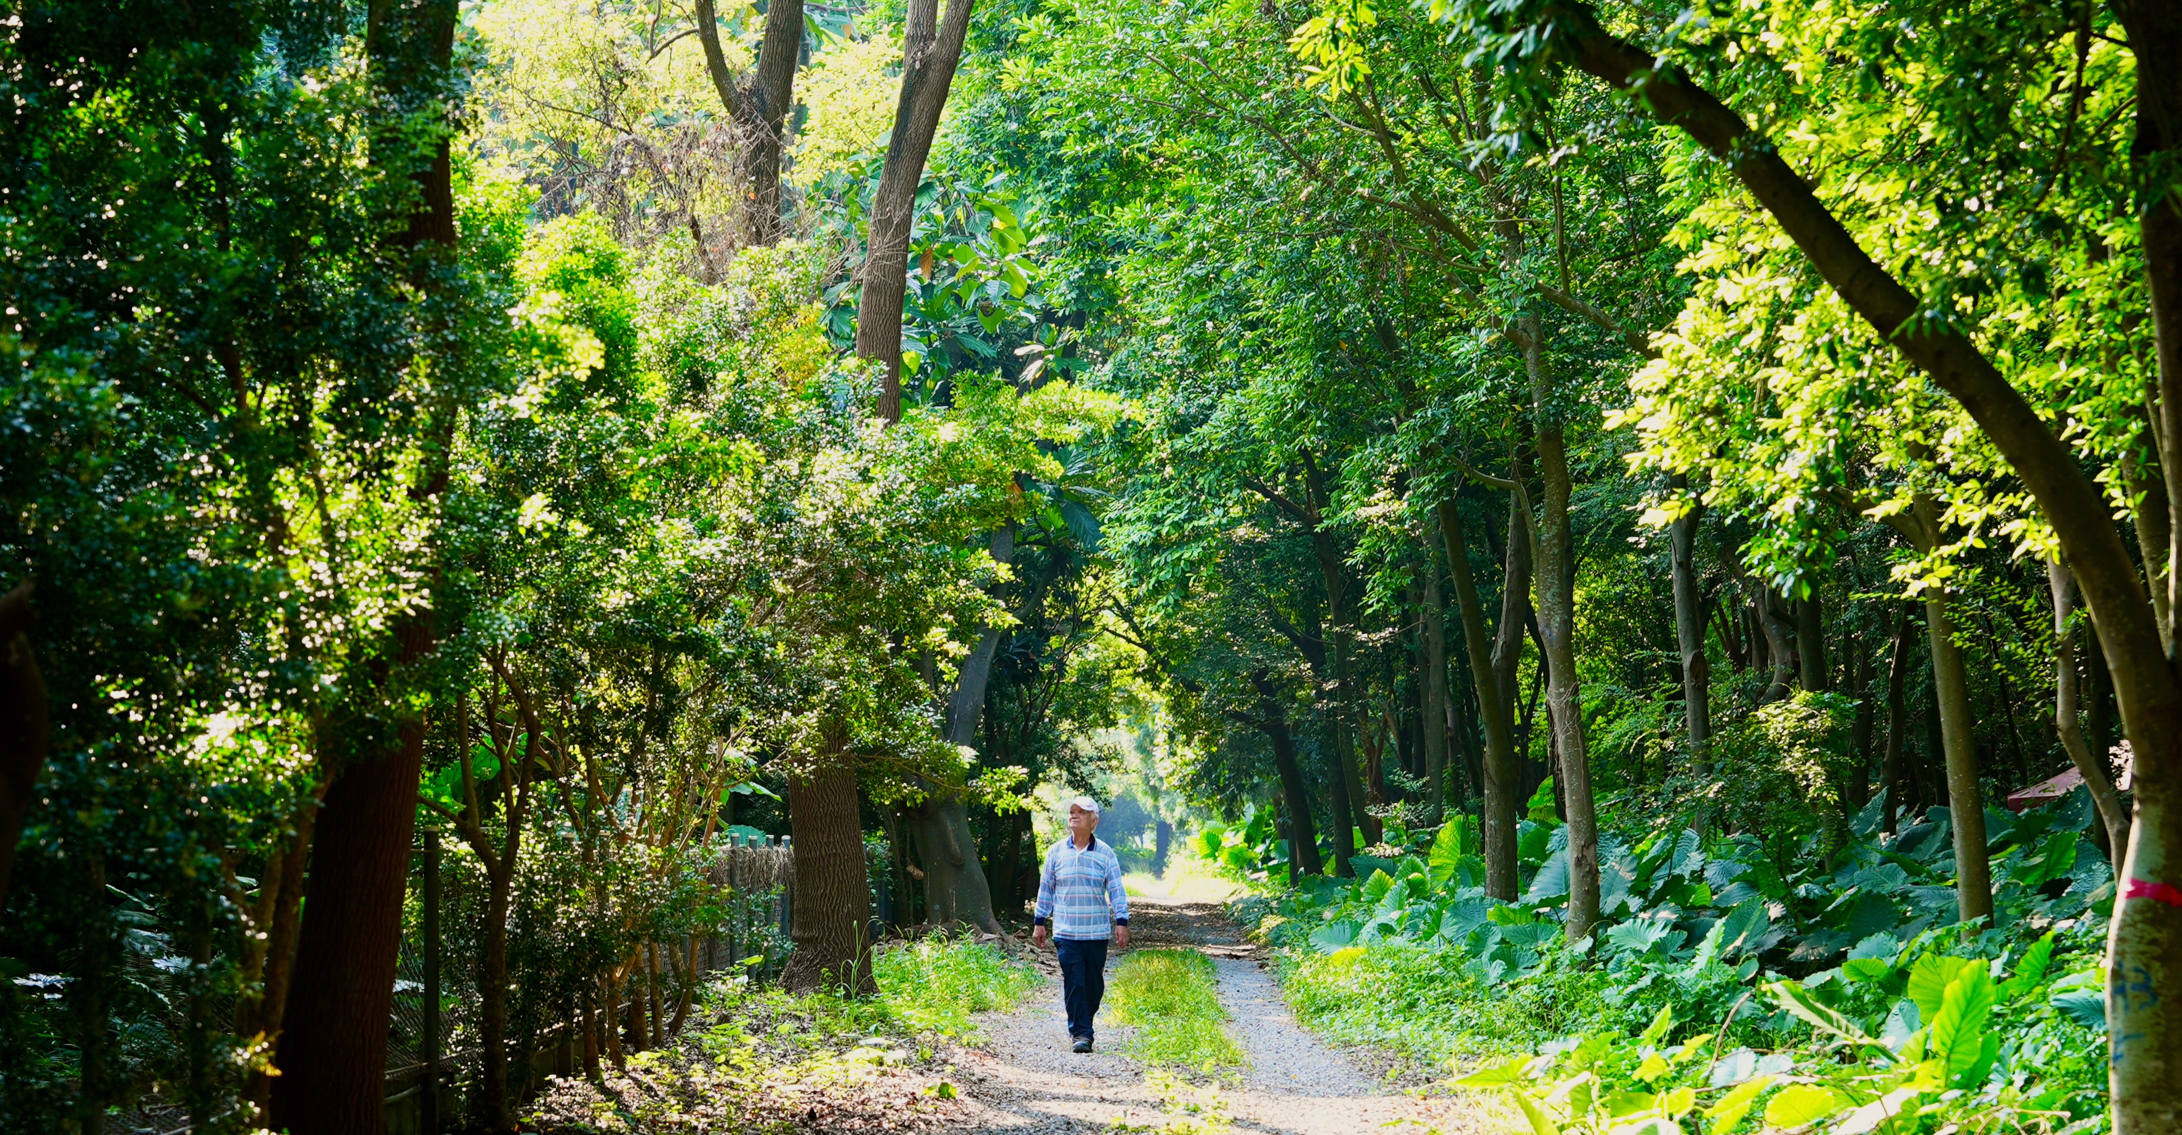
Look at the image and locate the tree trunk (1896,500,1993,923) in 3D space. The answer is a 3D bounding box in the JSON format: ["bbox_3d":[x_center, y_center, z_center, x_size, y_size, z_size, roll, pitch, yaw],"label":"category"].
[{"bbox_3d":[8.843,1.484,44.000,0.989,4.382,0.600,0,-4,0],"label":"tree trunk"}]

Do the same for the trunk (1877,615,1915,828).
[{"bbox_3d":[9.856,1.890,52.000,0.466,2.736,0.380,0,-3,0],"label":"trunk"}]

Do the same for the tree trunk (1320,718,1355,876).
[{"bbox_3d":[4.526,4.213,78.000,0.626,2.913,0.500,0,-4,0],"label":"tree trunk"}]

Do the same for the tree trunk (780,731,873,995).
[{"bbox_3d":[-2.440,2.731,39.200,0.866,2.440,0.850,0,-4,0],"label":"tree trunk"}]

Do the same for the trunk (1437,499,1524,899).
[{"bbox_3d":[5.230,1.740,57.000,1.144,5.402,0.750,0,-4,0],"label":"trunk"}]

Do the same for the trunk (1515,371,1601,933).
[{"bbox_3d":[4.887,0.956,44.500,0.894,5.951,0.600,0,-4,0],"label":"trunk"}]

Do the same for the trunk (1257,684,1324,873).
[{"bbox_3d":[3.041,3.289,65.000,0.962,2.923,0.650,0,-3,0],"label":"trunk"}]

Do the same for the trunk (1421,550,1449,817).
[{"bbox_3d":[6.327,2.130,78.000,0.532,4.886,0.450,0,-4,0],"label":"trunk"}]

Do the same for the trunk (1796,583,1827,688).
[{"bbox_3d":[8.323,0.807,49.000,0.363,1.220,0.360,0,-3,0],"label":"trunk"}]

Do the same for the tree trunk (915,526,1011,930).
[{"bbox_3d":[-1.506,1.887,50.000,1.110,4.739,0.950,0,-3,0],"label":"tree trunk"}]

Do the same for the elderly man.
[{"bbox_3d":[-0.067,2.347,27.900,0.619,1.661,0.480,0,-4,6],"label":"elderly man"}]

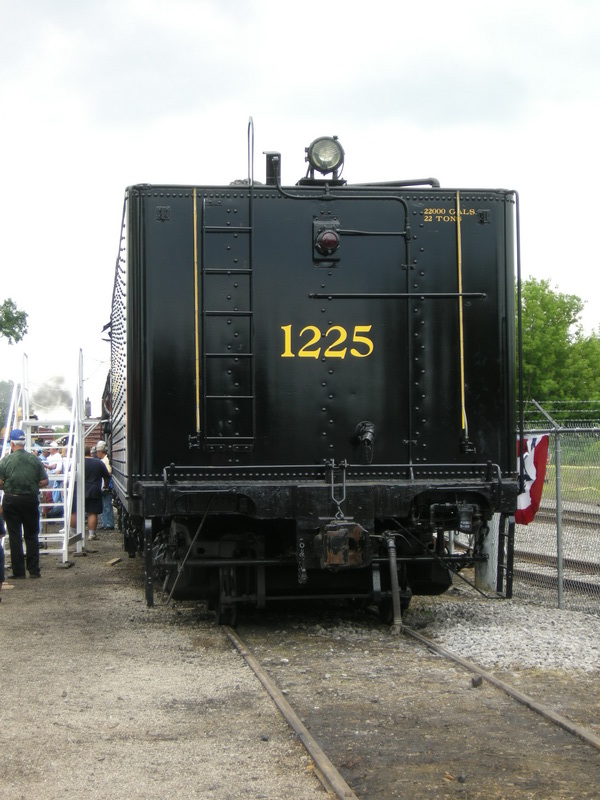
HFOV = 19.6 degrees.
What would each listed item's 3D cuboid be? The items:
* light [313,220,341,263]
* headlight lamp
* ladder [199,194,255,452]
[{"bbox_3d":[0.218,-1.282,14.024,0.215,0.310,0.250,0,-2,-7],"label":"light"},{"bbox_3d":[0.211,-1.989,14.176,0.300,0.315,0.270,0,-2,-7],"label":"headlight lamp"},{"bbox_3d":[-0.577,-0.618,13.994,0.420,2.080,0.090,0,-2,-7],"label":"ladder"}]

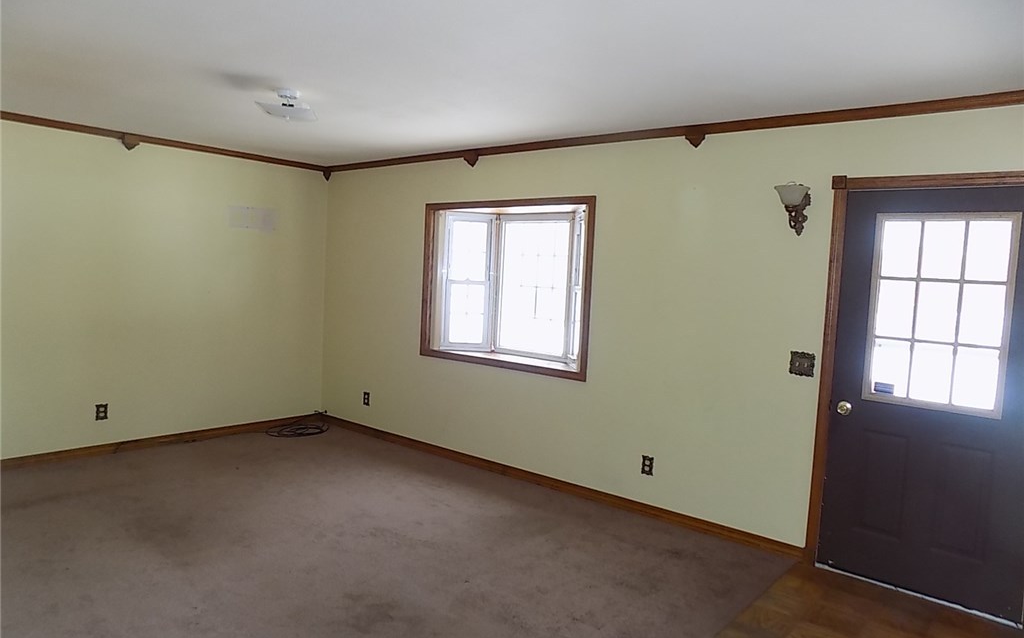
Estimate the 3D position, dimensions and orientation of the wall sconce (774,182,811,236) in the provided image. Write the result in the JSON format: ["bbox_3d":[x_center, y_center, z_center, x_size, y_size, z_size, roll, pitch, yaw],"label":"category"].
[{"bbox_3d":[1.515,-0.596,3.658,0.182,0.280,0.230,6,5,39],"label":"wall sconce"}]

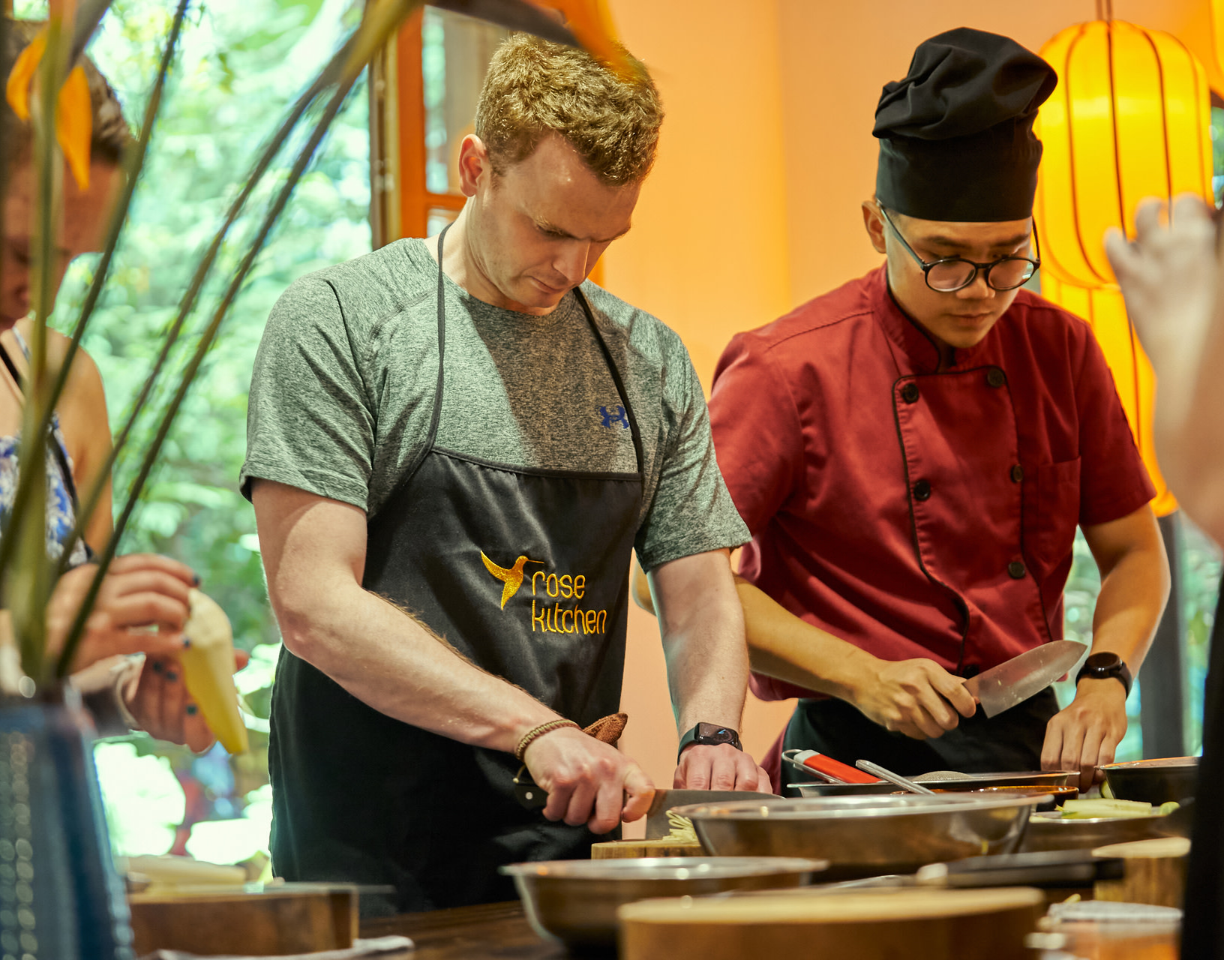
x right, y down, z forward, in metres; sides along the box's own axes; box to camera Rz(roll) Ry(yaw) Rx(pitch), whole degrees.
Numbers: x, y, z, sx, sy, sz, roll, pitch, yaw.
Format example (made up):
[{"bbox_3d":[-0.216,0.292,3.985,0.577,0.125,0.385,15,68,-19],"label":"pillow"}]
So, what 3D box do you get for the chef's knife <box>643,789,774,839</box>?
[{"bbox_3d":[0.053,0.298,2.500,0.280,0.055,0.025,-2,-4,3],"label":"chef's knife"}]

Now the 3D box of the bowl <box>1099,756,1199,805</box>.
[{"bbox_3d":[0.618,0.324,2.797,0.260,0.085,0.260,-2,-4,0],"label":"bowl"}]

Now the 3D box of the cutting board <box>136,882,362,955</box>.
[{"bbox_3d":[-0.313,0.341,2.128,0.250,0.053,0.250,-2,-4,0],"label":"cutting board"}]

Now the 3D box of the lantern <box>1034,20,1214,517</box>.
[{"bbox_3d":[0.715,-0.294,3.900,0.250,0.700,0.250,-2,-4,0],"label":"lantern"}]

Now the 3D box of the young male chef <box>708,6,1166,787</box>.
[{"bbox_3d":[0.353,0.377,2.967,0.550,1.737,0.470,-1,-4,-18],"label":"young male chef"}]

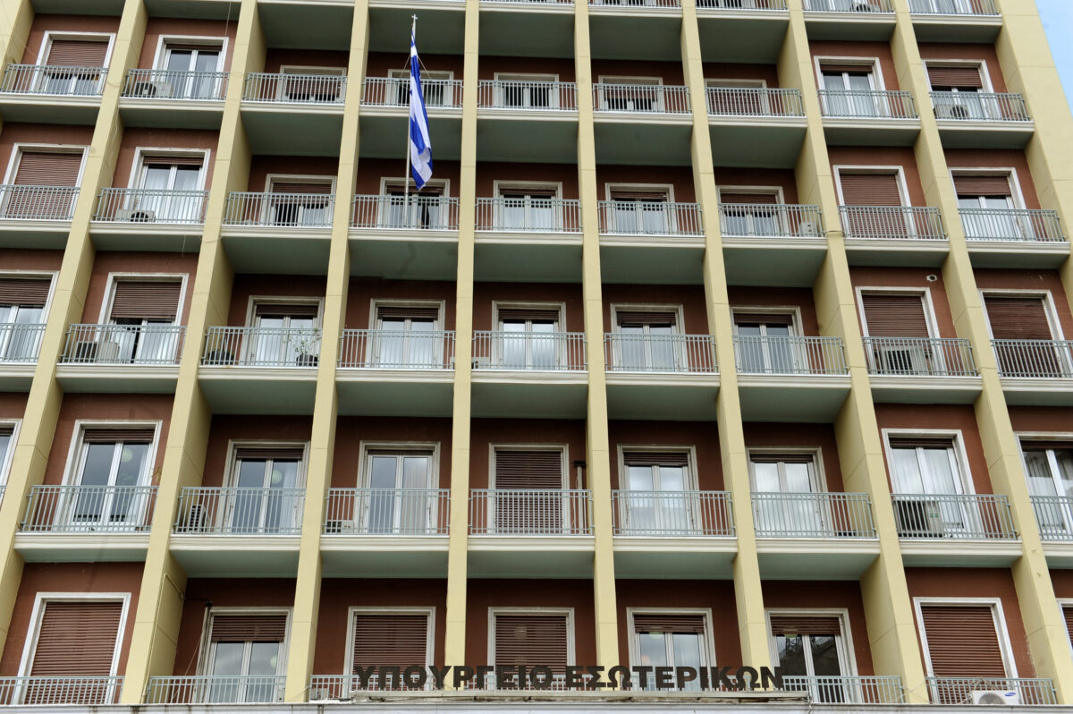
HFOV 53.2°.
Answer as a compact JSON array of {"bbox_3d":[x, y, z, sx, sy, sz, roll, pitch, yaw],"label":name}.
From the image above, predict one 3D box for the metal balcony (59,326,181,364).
[{"bbox_3d":[-8.000,-0.228,20.841,2.262,0.884,0.055,1,-29,-3],"label":"metal balcony"}]

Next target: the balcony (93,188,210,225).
[{"bbox_3d":[-8.258,-3.235,23.070,2.349,0.884,0.100,1,-29,-3],"label":"balcony"}]

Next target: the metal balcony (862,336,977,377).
[{"bbox_3d":[7.922,0.009,22.199,2.332,0.886,0.100,1,-29,-3],"label":"metal balcony"}]

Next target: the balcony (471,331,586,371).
[{"bbox_3d":[-0.132,-0.101,21.231,2.223,0.884,0.055,1,-29,-3],"label":"balcony"}]

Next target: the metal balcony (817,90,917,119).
[{"bbox_3d":[7.655,-5.831,24.867,2.275,0.884,0.055,1,-29,-3],"label":"metal balcony"}]

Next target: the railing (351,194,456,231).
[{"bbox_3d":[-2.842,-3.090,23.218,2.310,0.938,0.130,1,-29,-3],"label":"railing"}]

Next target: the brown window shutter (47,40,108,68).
[{"bbox_3d":[-11.206,-7.338,26.163,1.377,1.009,0.076,1,-29,-3],"label":"brown window shutter"}]

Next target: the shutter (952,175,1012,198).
[{"bbox_3d":[10.255,-3.959,24.724,1.339,0.542,0.050,1,-29,-3],"label":"shutter"}]

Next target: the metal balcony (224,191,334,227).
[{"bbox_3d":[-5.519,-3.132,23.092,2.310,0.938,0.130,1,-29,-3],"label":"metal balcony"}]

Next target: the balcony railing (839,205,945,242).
[{"bbox_3d":[7.889,-2.977,23.851,2.332,0.868,0.100,1,-29,-3],"label":"balcony railing"}]

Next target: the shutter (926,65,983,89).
[{"bbox_3d":[10.249,-6.879,26.345,1.339,0.610,0.050,1,-29,-3],"label":"shutter"}]

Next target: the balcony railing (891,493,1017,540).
[{"bbox_3d":[7.955,3.060,20.511,2.332,0.872,0.100,1,-29,-3],"label":"balcony railing"}]

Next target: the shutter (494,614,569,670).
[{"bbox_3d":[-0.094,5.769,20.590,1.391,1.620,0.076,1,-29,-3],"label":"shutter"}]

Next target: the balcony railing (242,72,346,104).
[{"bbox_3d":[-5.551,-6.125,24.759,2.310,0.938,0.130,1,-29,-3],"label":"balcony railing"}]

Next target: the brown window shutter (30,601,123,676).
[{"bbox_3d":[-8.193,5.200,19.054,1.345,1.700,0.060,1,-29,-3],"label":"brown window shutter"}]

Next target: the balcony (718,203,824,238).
[{"bbox_3d":[5.185,-2.998,23.708,2.306,0.852,0.100,1,-29,-3],"label":"balcony"}]

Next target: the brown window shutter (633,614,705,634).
[{"bbox_3d":[2.568,5.144,20.647,1.360,0.355,0.060,1,-29,-3],"label":"brown window shutter"}]

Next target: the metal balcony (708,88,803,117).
[{"bbox_3d":[5.125,-5.993,25.252,2.347,0.925,0.080,1,-29,-3],"label":"metal balcony"}]

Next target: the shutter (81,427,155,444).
[{"bbox_3d":[-8.029,1.515,20.617,1.339,0.272,0.050,1,-29,-3],"label":"shutter"}]

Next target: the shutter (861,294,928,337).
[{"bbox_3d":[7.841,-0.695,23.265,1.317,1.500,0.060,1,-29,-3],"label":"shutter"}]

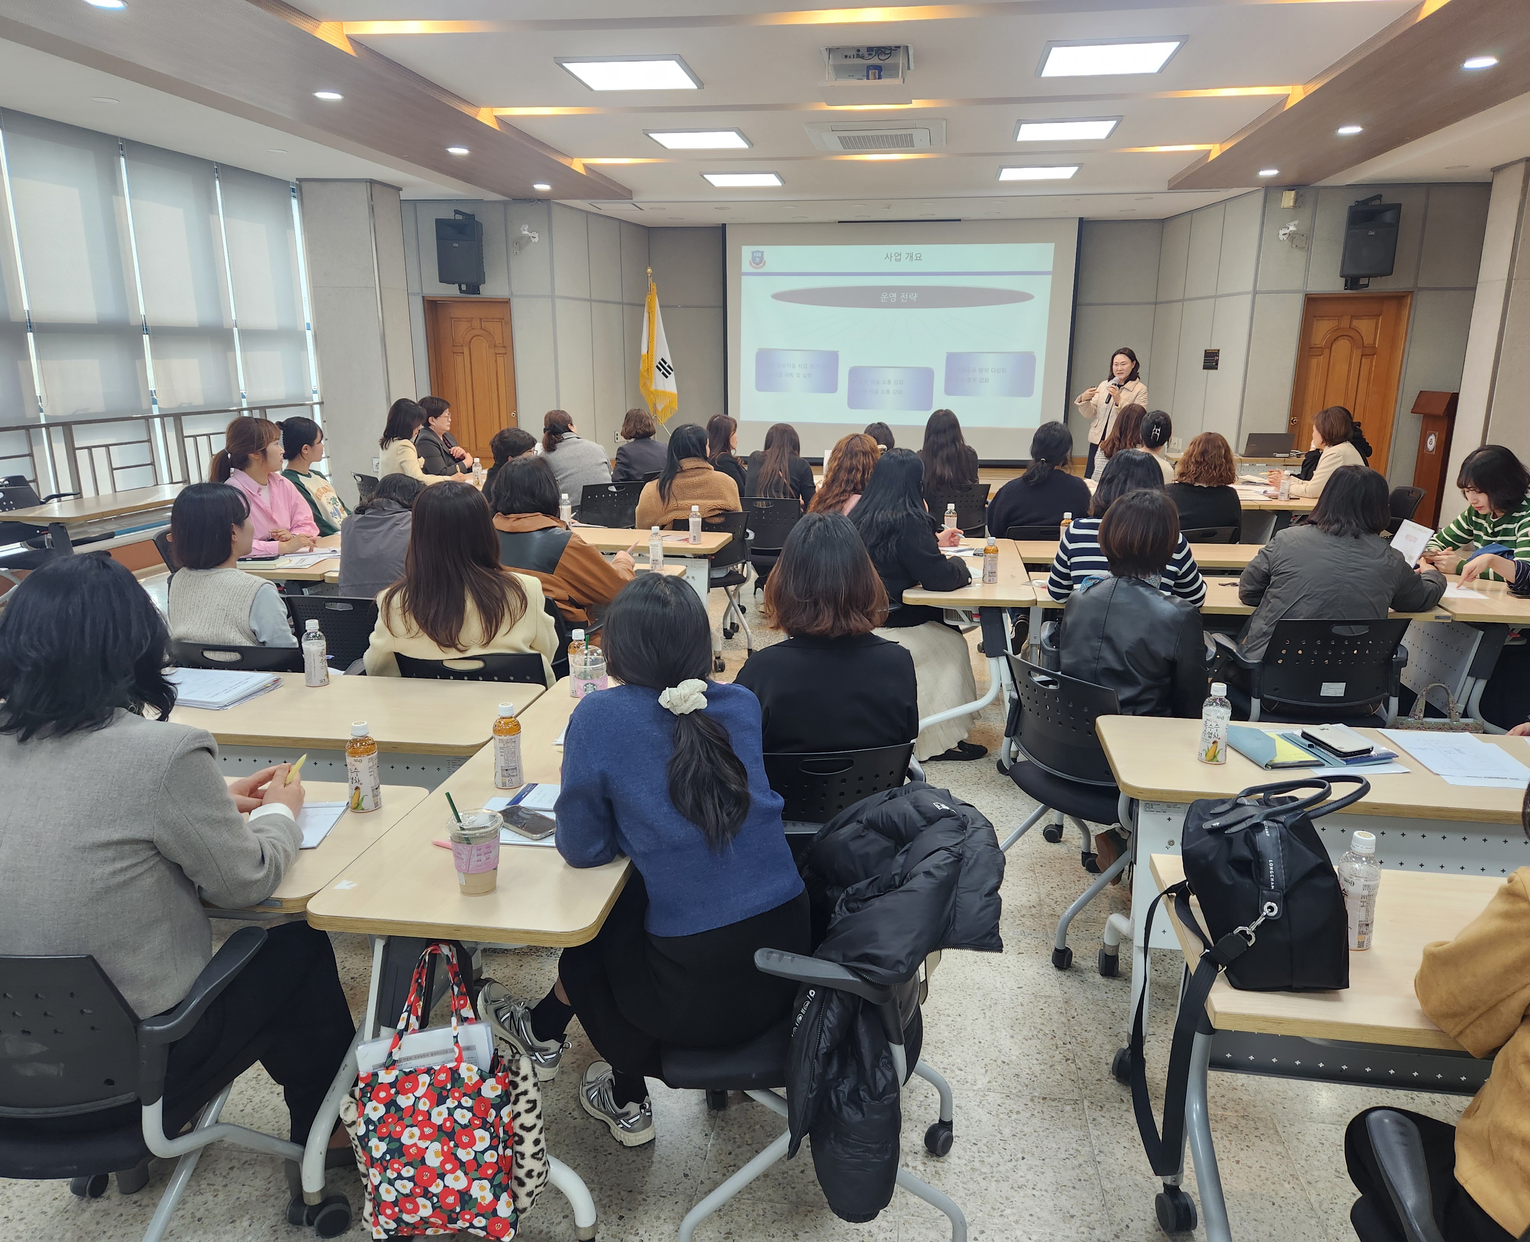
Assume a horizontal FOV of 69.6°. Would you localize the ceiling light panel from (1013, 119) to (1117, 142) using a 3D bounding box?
[{"bbox_3d":[1.883,-3.074,6.878,0.610,0.050,0.610,2,14,8],"label":"ceiling light panel"}]

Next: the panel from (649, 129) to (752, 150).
[{"bbox_3d":[-0.425,-3.174,7.235,0.610,0.050,0.640,2,15,6],"label":"panel"}]

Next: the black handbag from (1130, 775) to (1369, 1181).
[{"bbox_3d":[0.776,0.556,1.782,0.280,0.650,0.360,2,14,8],"label":"black handbag"}]

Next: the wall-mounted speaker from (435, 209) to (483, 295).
[{"bbox_3d":[-2.910,-3.521,10.489,0.410,0.680,0.380,-2,14,-10],"label":"wall-mounted speaker"}]

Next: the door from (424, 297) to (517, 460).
[{"bbox_3d":[-2.812,-2.014,10.655,0.880,2.130,0.100,0,14,2],"label":"door"}]

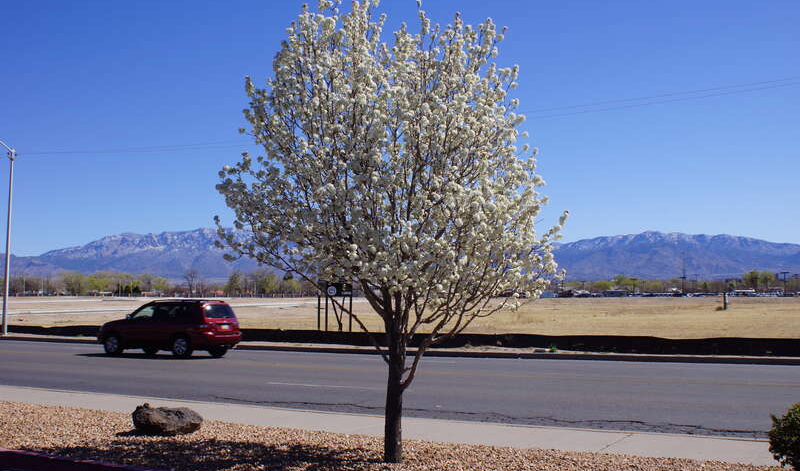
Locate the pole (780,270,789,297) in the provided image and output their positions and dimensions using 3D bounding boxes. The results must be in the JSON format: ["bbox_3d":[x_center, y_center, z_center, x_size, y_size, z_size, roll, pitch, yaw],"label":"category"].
[{"bbox_3d":[133.200,17.000,300.000,2.700,8.900,0.600,-1,-4,23],"label":"pole"}]

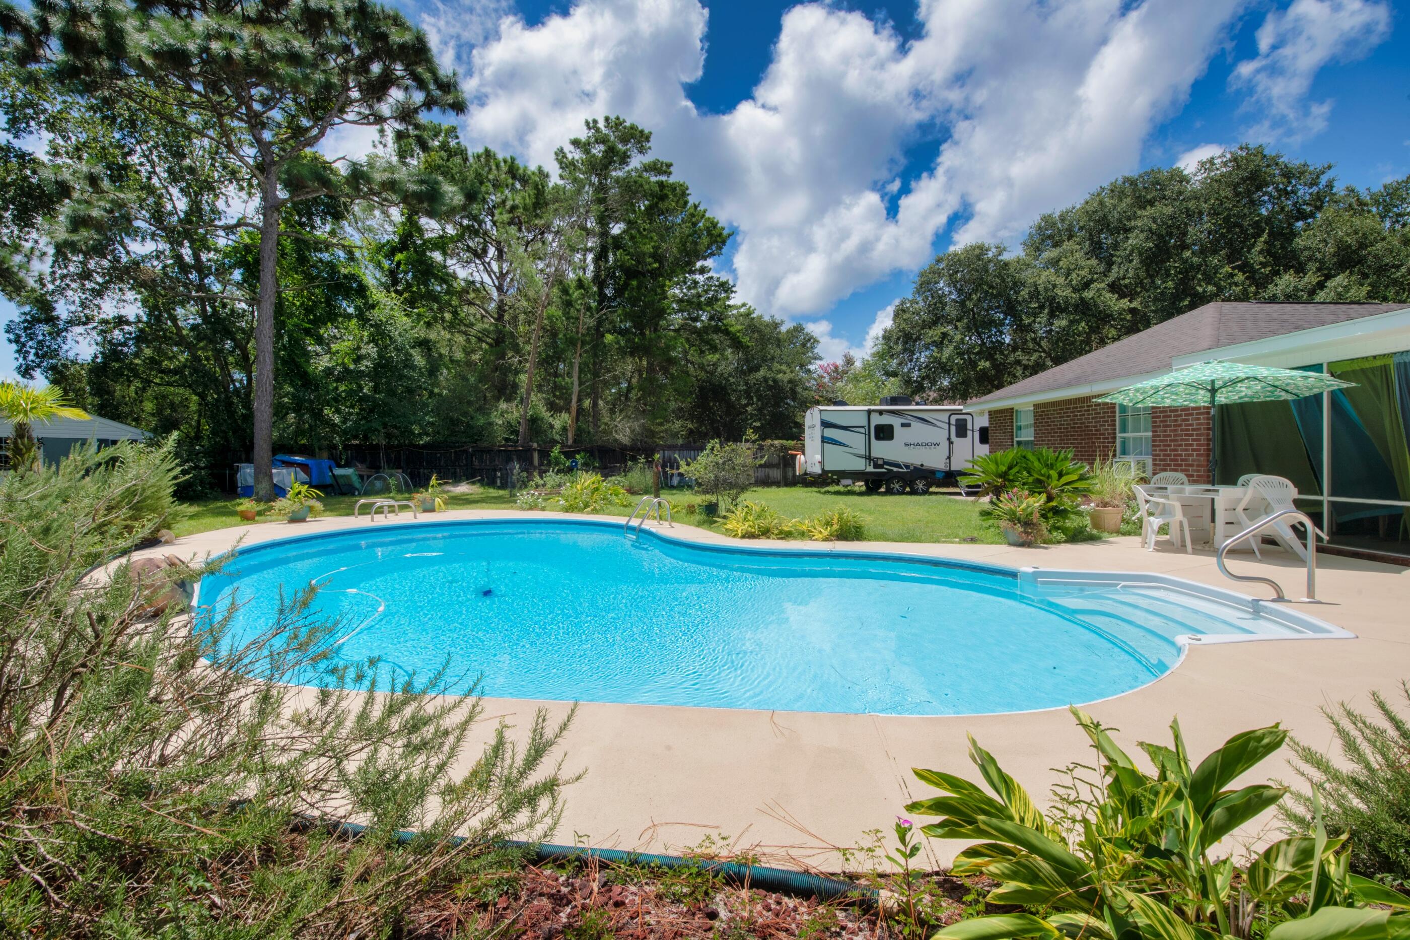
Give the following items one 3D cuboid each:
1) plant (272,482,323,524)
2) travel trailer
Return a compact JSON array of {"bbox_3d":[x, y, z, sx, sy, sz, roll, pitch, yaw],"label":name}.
[{"bbox_3d":[-7.712,0.606,10.419,0.770,0.770,0.750,-1,2,-36],"label":"plant"},{"bbox_3d":[7.300,-0.820,18.700,7.800,3.180,2.450,0,1,0],"label":"travel trailer"}]

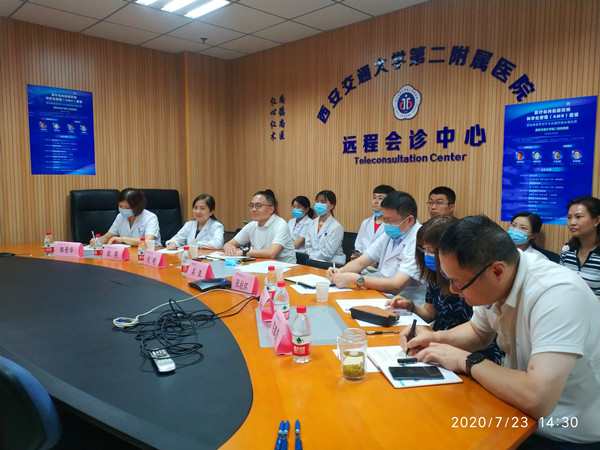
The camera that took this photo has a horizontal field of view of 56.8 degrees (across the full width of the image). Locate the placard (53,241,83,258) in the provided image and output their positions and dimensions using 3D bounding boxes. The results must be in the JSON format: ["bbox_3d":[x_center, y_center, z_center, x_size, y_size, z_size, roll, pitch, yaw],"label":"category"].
[{"bbox_3d":[-1.795,0.193,4.320,0.210,0.115,0.090,0,5,-3],"label":"placard"}]

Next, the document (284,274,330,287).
[{"bbox_3d":[0.075,0.334,3.290,0.330,0.015,0.230,5,7,44],"label":"document"}]

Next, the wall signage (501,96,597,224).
[{"bbox_3d":[1.685,-0.424,3.785,0.600,0.835,0.015,4,6,44],"label":"wall signage"}]

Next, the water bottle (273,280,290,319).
[{"bbox_3d":[-0.076,0.327,2.340,0.064,0.185,0.064,0,5,0],"label":"water bottle"}]

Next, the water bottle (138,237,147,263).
[{"bbox_3d":[-1.145,0.188,4.032,0.061,0.183,0.061,0,5,0],"label":"water bottle"}]

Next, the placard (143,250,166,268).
[{"bbox_3d":[-1.026,0.239,3.923,0.088,0.100,0.225,-4,6,-39],"label":"placard"}]

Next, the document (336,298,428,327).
[{"bbox_3d":[0.367,0.403,2.575,0.295,0.005,0.490,0,5,-6],"label":"document"}]

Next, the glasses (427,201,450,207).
[{"bbox_3d":[1.005,-0.155,3.990,0.135,0.043,0.140,-3,5,-40],"label":"glasses"}]

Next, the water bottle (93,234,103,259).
[{"bbox_3d":[-1.545,0.166,4.250,0.064,0.185,0.064,0,5,0],"label":"water bottle"}]

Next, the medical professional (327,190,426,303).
[{"bbox_3d":[0.460,0.430,3.000,0.680,1.220,0.550,-3,6,-35],"label":"medical professional"}]

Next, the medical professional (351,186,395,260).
[{"bbox_3d":[0.575,0.355,4.330,0.500,1.300,0.720,4,6,43],"label":"medical professional"}]

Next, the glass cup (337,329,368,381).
[{"bbox_3d":[0.159,0.394,1.685,0.090,0.153,0.075,0,4,-3],"label":"glass cup"}]

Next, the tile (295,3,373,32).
[{"bbox_3d":[0.284,-1.810,4.840,0.460,0.020,0.600,-3,6,-42],"label":"tile"}]

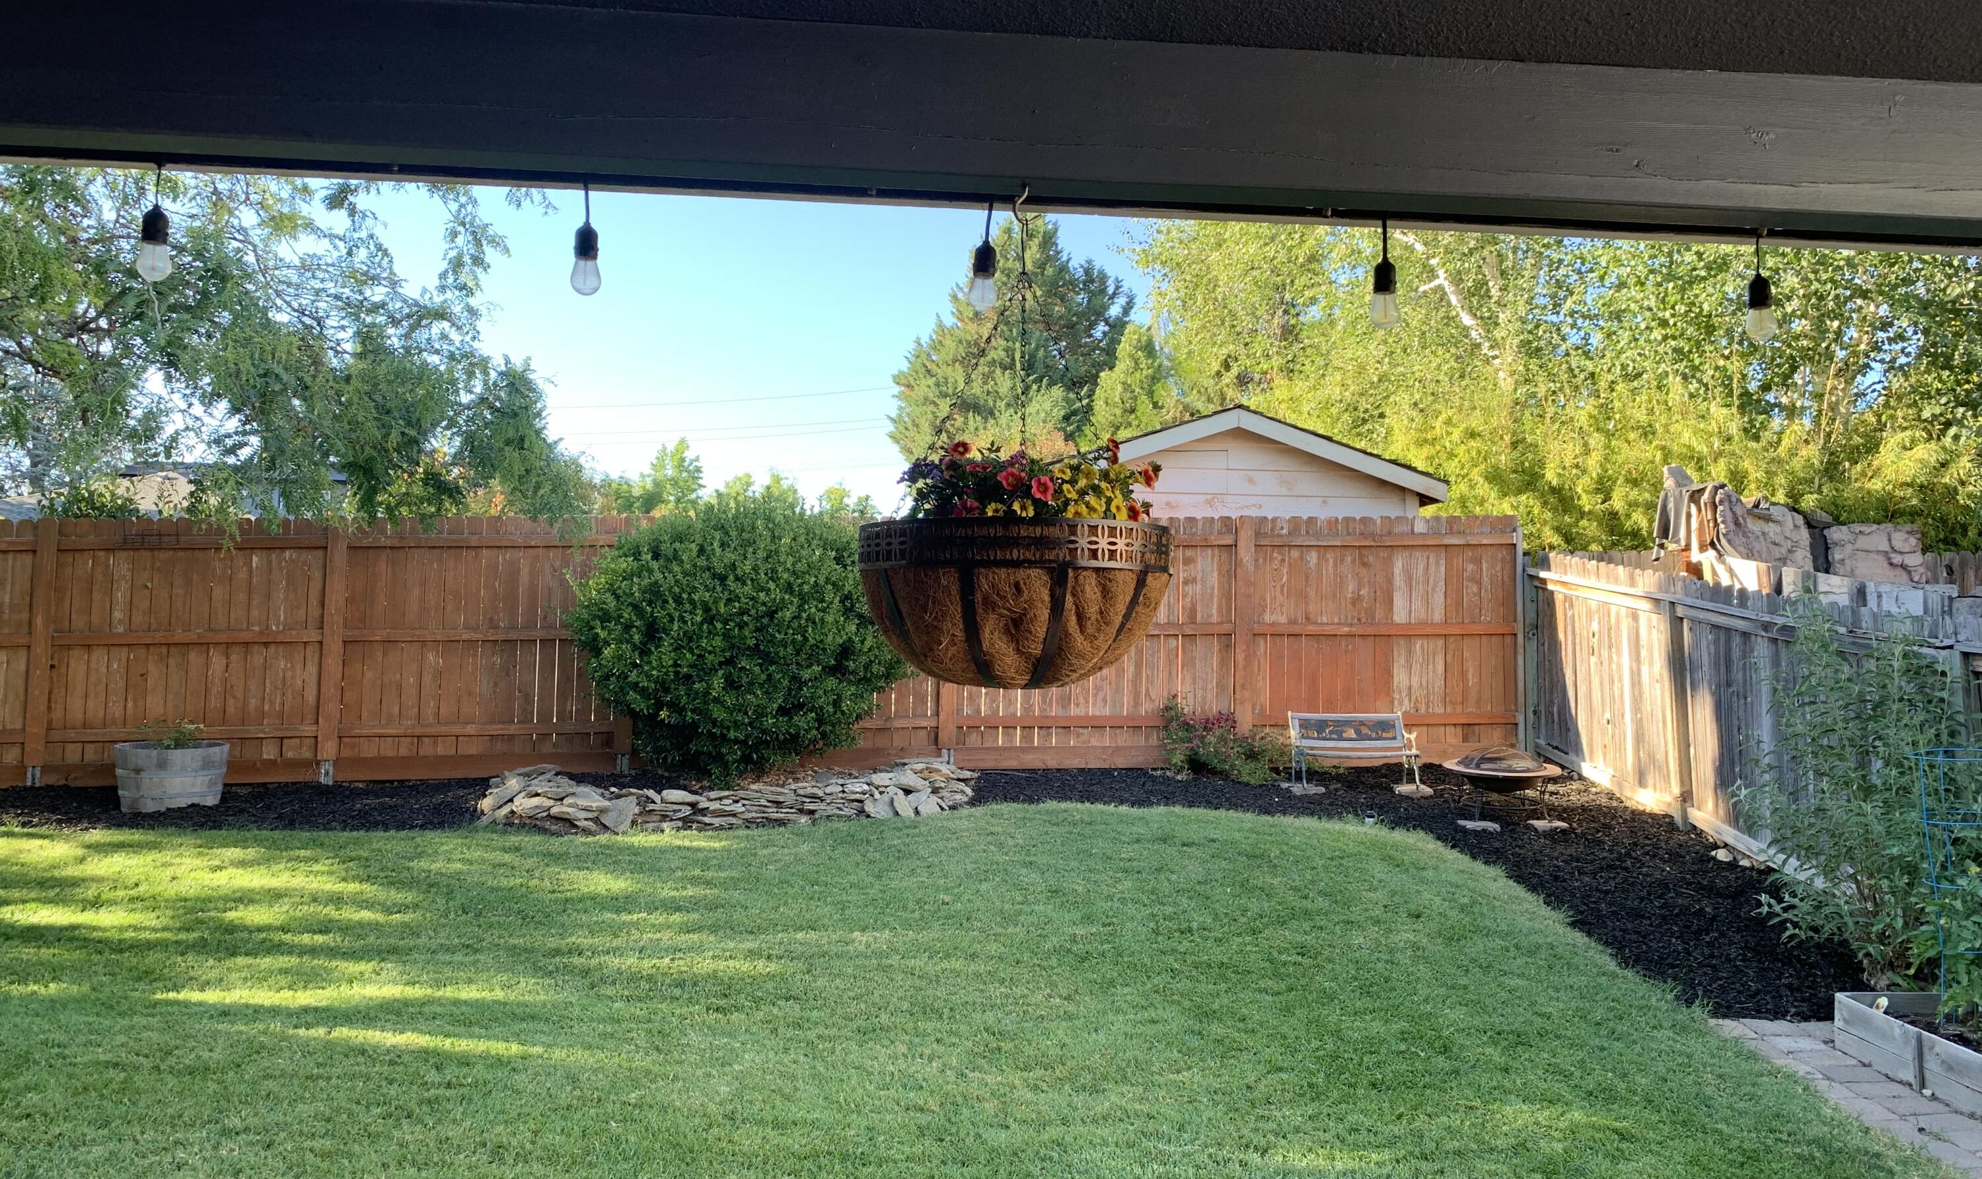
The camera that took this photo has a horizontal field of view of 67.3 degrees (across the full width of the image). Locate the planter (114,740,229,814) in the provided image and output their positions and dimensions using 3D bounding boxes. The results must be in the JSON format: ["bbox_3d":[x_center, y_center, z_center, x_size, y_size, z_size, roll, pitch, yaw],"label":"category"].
[{"bbox_3d":[-5.475,1.263,9.950,0.680,0.430,0.680,1,-2,-5],"label":"planter"}]

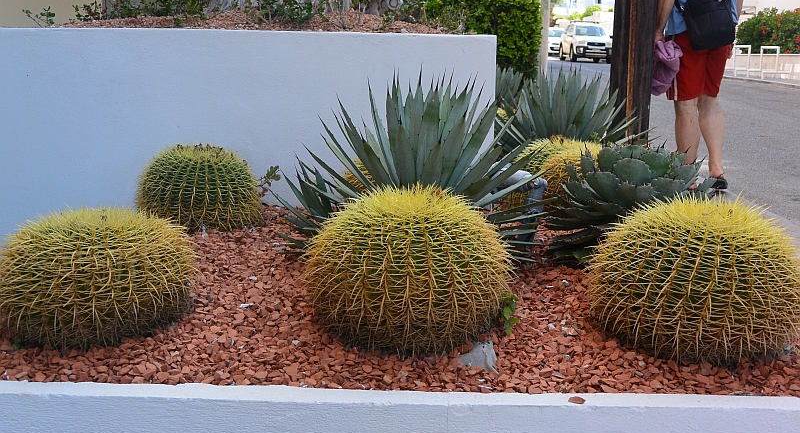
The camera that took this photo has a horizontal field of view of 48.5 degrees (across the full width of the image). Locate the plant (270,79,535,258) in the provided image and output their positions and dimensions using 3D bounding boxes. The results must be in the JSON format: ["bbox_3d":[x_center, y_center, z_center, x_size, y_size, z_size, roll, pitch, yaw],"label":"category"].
[{"bbox_3d":[0.040,-0.223,3.462,1.018,0.651,0.967,1,10,0],"label":"plant"}]

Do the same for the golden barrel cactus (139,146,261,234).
[{"bbox_3d":[-0.844,-0.134,3.756,0.519,0.342,0.519,1,10,0],"label":"golden barrel cactus"}]

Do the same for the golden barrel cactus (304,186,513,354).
[{"bbox_3d":[0.022,0.113,2.333,0.544,0.397,0.544,1,10,0],"label":"golden barrel cactus"}]

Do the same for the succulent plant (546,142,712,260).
[{"bbox_3d":[0.872,-0.071,3.381,0.624,0.407,0.624,1,10,0],"label":"succulent plant"}]

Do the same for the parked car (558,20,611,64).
[{"bbox_3d":[8.188,-7.600,38.700,1.750,1.690,4.200,1,10,0],"label":"parked car"}]

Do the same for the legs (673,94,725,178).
[{"bbox_3d":[1.690,-0.442,5.030,0.300,0.490,0.230,1,10,3],"label":"legs"}]

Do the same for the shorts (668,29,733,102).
[{"bbox_3d":[1.663,-0.852,4.950,0.390,0.420,0.290,1,10,3],"label":"shorts"}]

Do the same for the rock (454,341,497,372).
[{"bbox_3d":[0.182,0.334,2.120,0.105,0.065,0.085,1,10,0],"label":"rock"}]

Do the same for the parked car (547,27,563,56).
[{"bbox_3d":[8.238,-9.426,48.000,1.720,1.460,4.200,1,10,0],"label":"parked car"}]

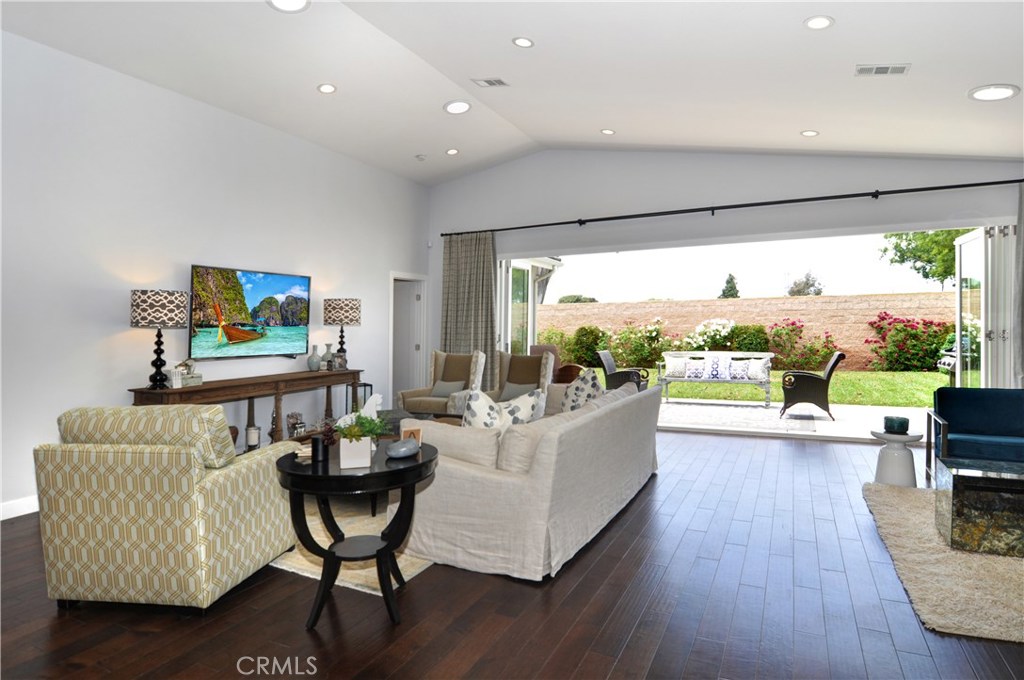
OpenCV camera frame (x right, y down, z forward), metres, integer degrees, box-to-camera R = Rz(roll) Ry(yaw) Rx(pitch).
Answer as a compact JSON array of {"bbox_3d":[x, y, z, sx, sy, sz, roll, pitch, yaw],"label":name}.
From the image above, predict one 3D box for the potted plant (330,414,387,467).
[{"bbox_3d":[-0.674,0.440,2.274,0.225,0.220,0.180,-1,2,-9],"label":"potted plant"}]

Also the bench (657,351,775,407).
[{"bbox_3d":[3.718,0.697,9.392,1.880,0.940,0.620,0,1,24],"label":"bench"}]

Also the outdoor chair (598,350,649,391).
[{"bbox_3d":[1.890,0.628,8.574,0.790,0.910,0.660,0,2,22],"label":"outdoor chair"}]

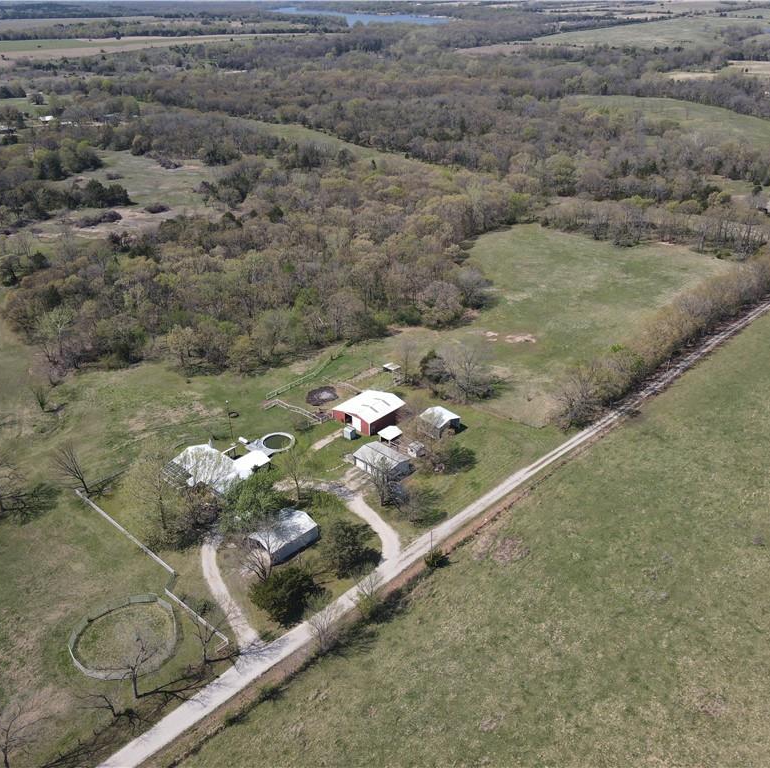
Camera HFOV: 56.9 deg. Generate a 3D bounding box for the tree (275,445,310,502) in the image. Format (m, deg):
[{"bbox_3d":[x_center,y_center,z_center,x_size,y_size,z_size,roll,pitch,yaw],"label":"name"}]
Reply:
[{"bbox_3d":[-19.446,19.255,150.038,7.075,13.564,7.075,-4,30,-8],"label":"tree"}]

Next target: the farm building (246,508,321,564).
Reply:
[{"bbox_3d":[-20.164,29.943,141.053,7.600,4.400,11.300,26,38,38],"label":"farm building"}]

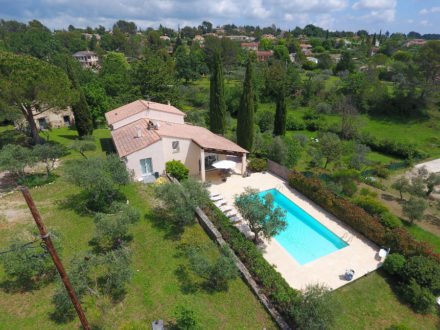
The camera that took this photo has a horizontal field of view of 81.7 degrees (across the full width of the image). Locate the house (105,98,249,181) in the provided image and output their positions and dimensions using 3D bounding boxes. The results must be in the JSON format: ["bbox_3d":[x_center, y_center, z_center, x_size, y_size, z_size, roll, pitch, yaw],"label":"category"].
[{"bbox_3d":[-7.099,-4.212,35.995,14.780,7.240,18.580,-13,28,-23],"label":"house"}]

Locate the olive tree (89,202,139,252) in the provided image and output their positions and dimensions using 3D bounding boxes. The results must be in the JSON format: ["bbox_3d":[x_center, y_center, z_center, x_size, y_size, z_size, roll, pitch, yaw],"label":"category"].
[{"bbox_3d":[-8.223,5.117,20.358,3.650,3.950,3.650,0,27,0],"label":"olive tree"}]

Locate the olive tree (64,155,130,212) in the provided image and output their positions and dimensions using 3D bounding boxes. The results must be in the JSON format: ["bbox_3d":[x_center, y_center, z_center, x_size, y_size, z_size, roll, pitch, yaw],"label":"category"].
[{"bbox_3d":[-11.960,1.894,25.544,5.670,4.960,5.670,0,27,0],"label":"olive tree"}]

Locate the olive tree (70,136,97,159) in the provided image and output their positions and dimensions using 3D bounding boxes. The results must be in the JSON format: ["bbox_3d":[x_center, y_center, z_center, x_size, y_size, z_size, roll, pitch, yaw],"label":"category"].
[{"bbox_3d":[-19.138,-2.332,35.796,3.440,3.140,3.440,0,27,0],"label":"olive tree"}]

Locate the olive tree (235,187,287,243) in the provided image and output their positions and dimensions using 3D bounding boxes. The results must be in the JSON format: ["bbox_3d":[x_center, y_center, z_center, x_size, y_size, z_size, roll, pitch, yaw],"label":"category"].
[{"bbox_3d":[3.095,4.162,20.079,3.950,4.760,3.950,0,27,0],"label":"olive tree"}]

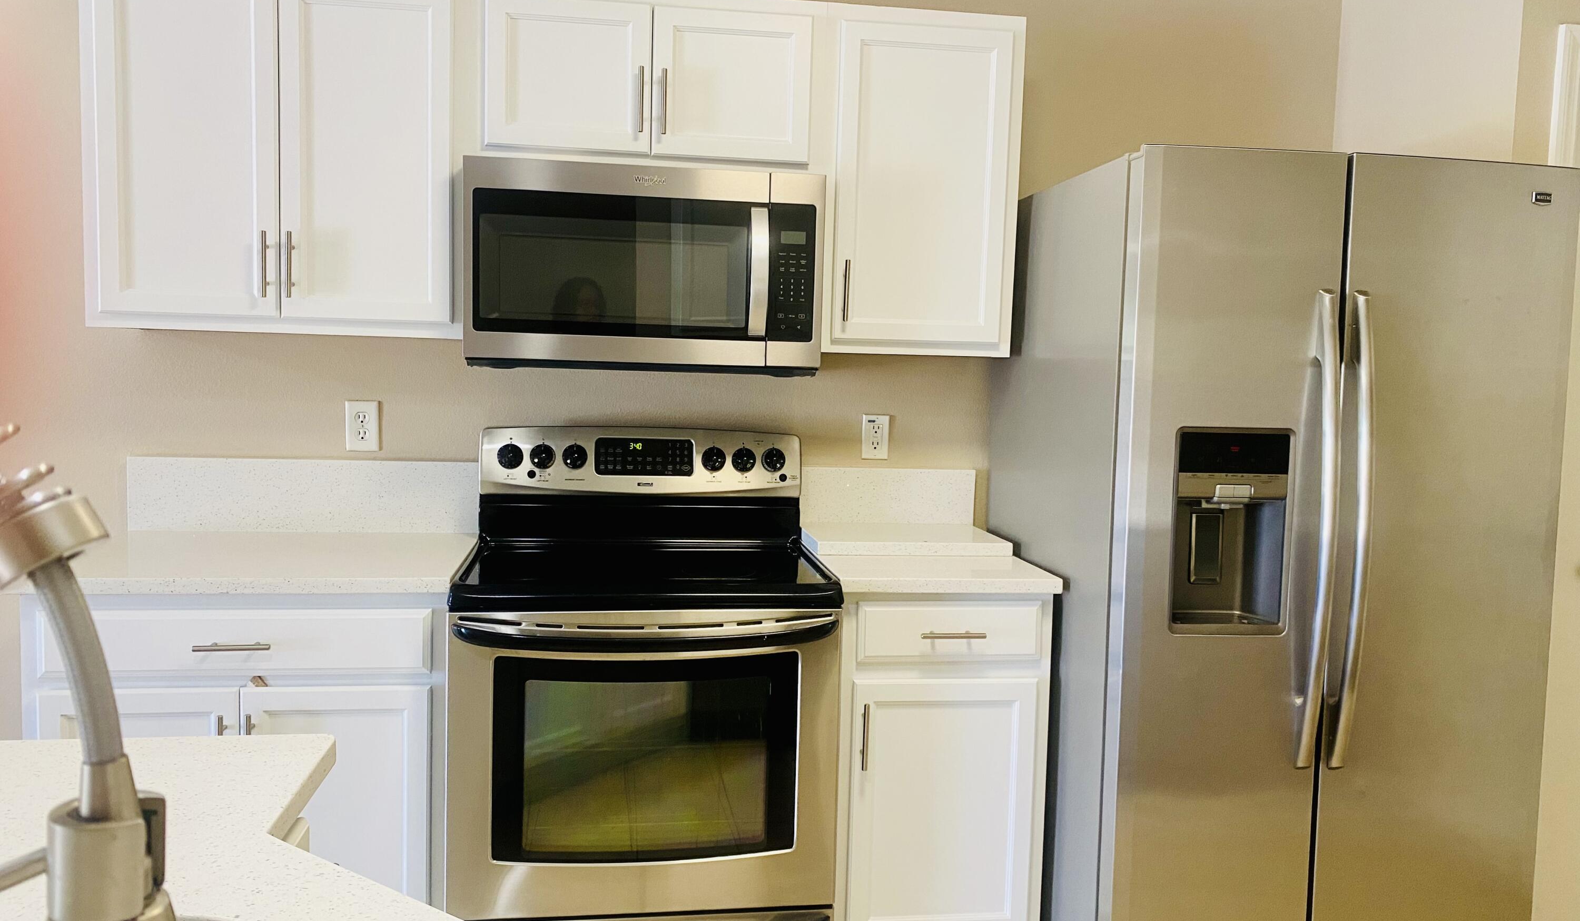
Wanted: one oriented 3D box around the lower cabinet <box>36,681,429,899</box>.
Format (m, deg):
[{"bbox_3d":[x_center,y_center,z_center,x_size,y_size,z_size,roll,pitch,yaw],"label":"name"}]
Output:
[{"bbox_3d":[-1.092,0.681,2.559,0.712,0.590,0.630,1,4,-9],"label":"lower cabinet"}]

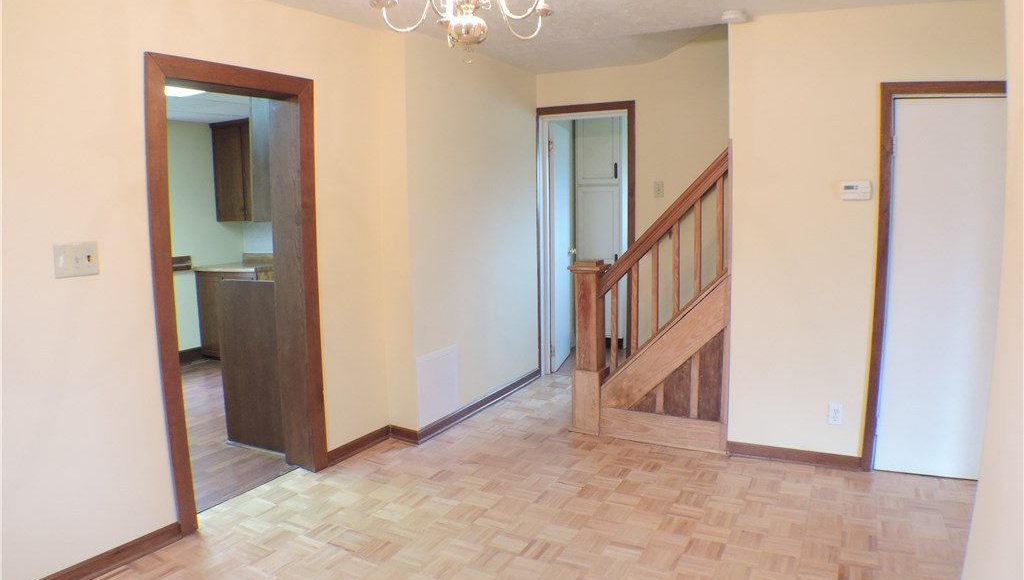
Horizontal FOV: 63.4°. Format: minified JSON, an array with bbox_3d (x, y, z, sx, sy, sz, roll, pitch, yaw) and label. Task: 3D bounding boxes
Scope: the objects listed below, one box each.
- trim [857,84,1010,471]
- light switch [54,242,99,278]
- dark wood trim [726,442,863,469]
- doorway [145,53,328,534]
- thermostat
[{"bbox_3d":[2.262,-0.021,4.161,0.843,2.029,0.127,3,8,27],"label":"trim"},{"bbox_3d":[-1.629,-0.111,3.108,0.012,0.122,0.172,3,8,27],"label":"light switch"},{"bbox_3d":[1.558,0.931,4.599,0.711,0.078,0.020,3,8,27],"label":"dark wood trim"},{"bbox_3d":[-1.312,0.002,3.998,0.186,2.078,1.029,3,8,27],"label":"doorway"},{"bbox_3d":[1.780,-0.512,4.286,0.152,0.102,0.030,3,8,27],"label":"thermostat"}]

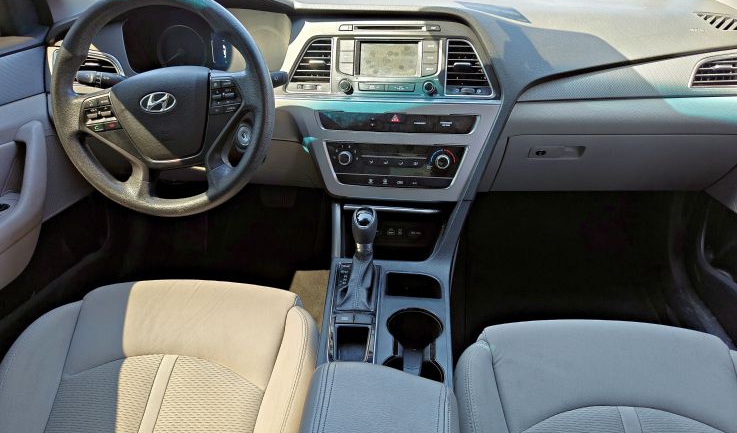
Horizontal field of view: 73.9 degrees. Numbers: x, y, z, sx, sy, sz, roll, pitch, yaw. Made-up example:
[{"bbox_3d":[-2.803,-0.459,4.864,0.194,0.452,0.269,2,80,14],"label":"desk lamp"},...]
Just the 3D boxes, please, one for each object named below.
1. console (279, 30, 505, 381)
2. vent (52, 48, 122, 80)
[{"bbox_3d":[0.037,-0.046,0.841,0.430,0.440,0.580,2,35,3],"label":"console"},{"bbox_3d":[-0.550,-0.296,0.965,0.138,0.066,0.045,0,20,0],"label":"vent"}]

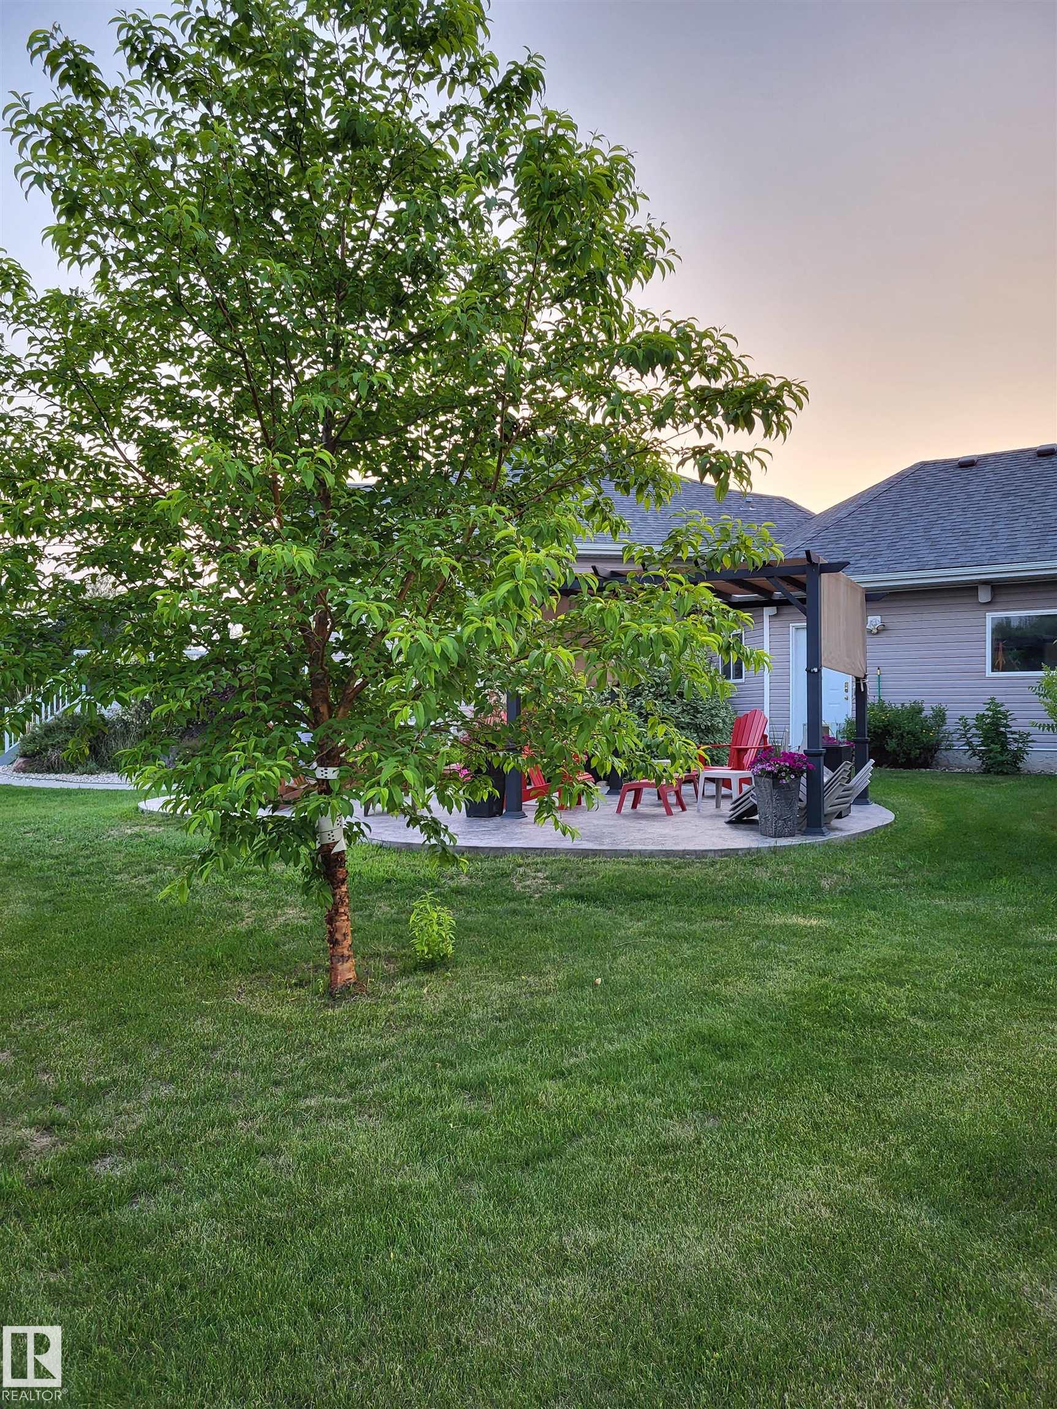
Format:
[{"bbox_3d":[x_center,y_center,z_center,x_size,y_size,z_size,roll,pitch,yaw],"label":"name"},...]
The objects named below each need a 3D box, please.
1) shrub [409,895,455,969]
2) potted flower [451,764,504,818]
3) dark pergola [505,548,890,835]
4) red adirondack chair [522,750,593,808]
[{"bbox_3d":[-0.460,1.062,5.049,0.220,0.335,0.220,0,0,0],"label":"shrub"},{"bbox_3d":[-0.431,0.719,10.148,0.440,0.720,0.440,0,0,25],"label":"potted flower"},{"bbox_3d":[1.718,-0.088,10.675,3.340,2.320,3.320,0,0,25],"label":"dark pergola"},{"bbox_3d":[0.129,0.583,11.148,0.900,0.980,0.760,0,0,19],"label":"red adirondack chair"}]

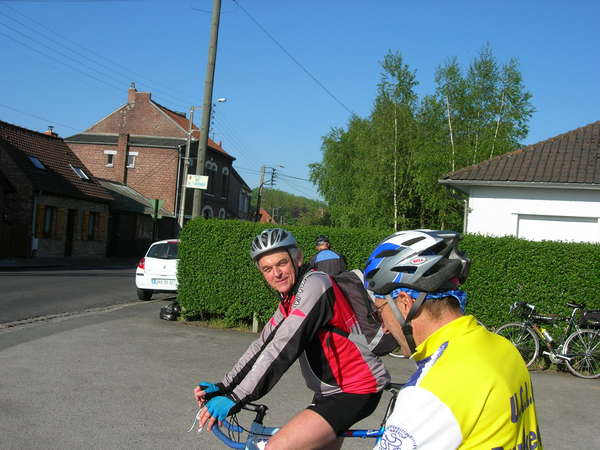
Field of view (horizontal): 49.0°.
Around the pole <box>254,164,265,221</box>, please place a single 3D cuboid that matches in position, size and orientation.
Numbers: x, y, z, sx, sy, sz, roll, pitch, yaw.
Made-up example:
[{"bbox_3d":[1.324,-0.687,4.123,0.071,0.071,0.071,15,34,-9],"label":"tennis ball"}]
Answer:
[{"bbox_3d":[-4.030,-1.402,63.891,0.280,8.800,0.280,5,-1,11],"label":"pole"}]

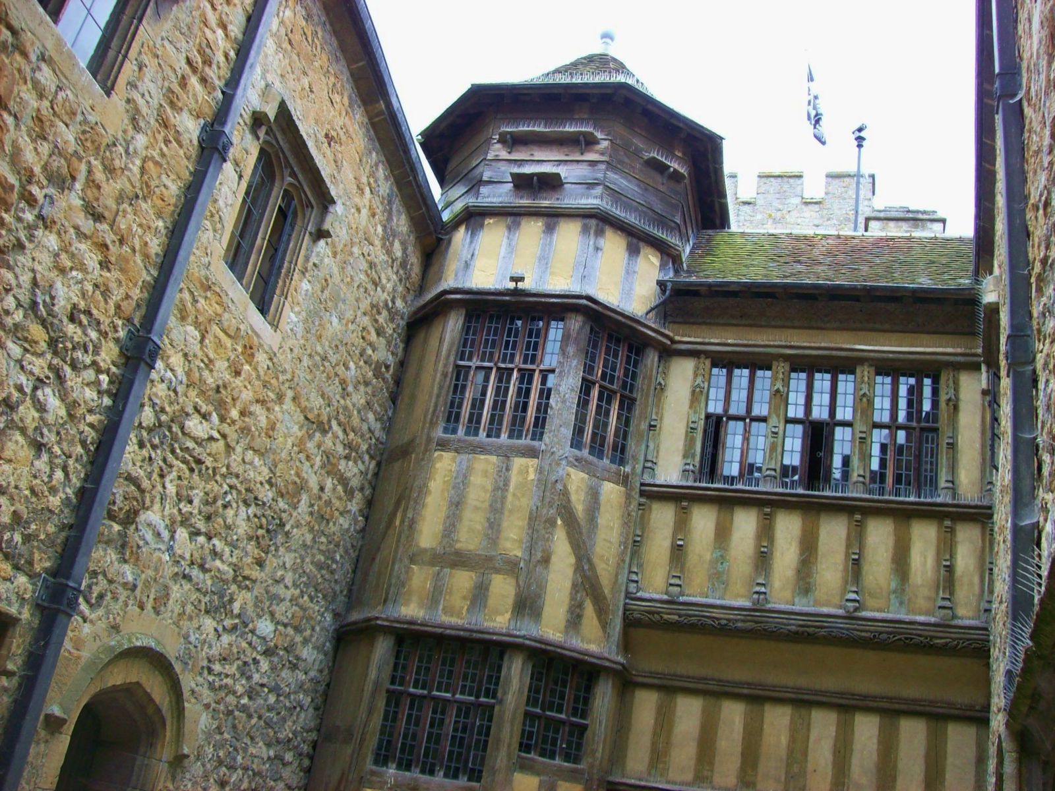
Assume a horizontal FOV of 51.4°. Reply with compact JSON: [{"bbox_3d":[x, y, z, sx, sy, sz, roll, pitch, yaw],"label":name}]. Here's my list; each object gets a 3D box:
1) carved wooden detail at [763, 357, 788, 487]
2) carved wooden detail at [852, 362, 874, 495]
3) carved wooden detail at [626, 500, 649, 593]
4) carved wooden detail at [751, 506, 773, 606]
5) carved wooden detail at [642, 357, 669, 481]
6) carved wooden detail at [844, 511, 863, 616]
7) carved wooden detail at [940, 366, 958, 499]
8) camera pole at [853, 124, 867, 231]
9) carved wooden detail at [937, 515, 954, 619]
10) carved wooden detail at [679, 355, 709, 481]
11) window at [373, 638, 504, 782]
[{"bbox_3d":[2.748,0.305,12.162,0.160,1.479,0.120,4,-24,13],"label":"carved wooden detail"},{"bbox_3d":[3.658,0.353,11.956,0.160,1.490,0.120,4,-24,13],"label":"carved wooden detail"},{"bbox_3d":[1.196,1.623,11.857,0.140,1.038,0.120,4,-24,13],"label":"carved wooden detail"},{"bbox_3d":[2.474,1.683,11.572,0.140,1.050,0.120,4,-24,13],"label":"carved wooden detail"},{"bbox_3d":[1.458,0.248,12.448,0.150,1.482,0.120,4,-24,13],"label":"carved wooden detail"},{"bbox_3d":[3.384,1.722,11.371,0.140,1.047,0.120,4,-24,13],"label":"carved wooden detail"},{"bbox_3d":[4.524,0.378,11.770,0.160,1.476,0.120,4,-24,13],"label":"carved wooden detail"},{"bbox_3d":[5.859,-3.818,19.511,0.240,2.500,0.360,18,-24,-18],"label":"camera pole"},{"bbox_3d":[4.263,1.756,11.178,0.140,1.034,0.120,4,-24,13],"label":"carved wooden detail"},{"bbox_3d":[1.885,0.245,12.363,0.160,1.487,0.120,4,-24,13],"label":"carved wooden detail"},{"bbox_3d":[-0.877,3.127,10.975,1.108,1.251,0.100,4,-24,14],"label":"window"}]

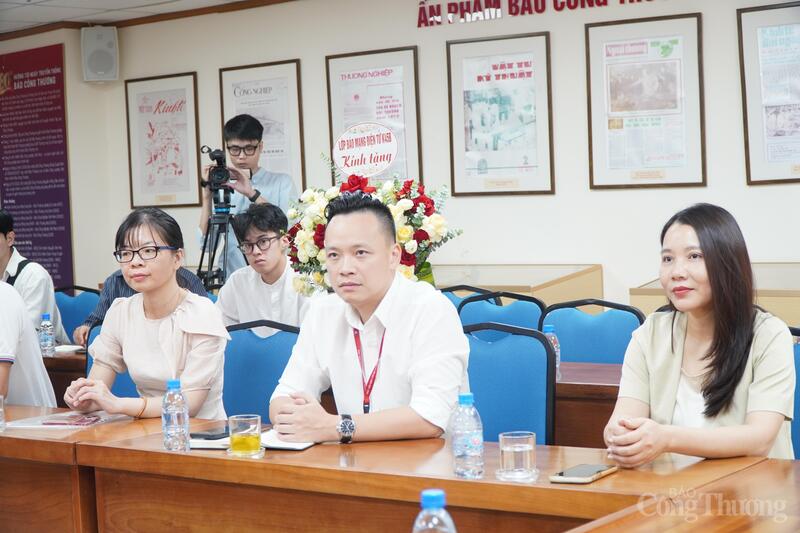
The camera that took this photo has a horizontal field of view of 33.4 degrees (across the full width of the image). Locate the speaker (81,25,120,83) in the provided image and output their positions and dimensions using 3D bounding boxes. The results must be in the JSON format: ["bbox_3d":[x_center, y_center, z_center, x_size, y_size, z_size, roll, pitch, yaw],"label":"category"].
[{"bbox_3d":[-1.723,-1.220,7.660,0.207,0.310,0.190,-3,3,-14],"label":"speaker"}]

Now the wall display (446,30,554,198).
[{"bbox_3d":[0.472,-0.721,6.392,0.560,0.754,0.030,0,4,33],"label":"wall display"}]

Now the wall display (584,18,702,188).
[{"bbox_3d":[1.093,-0.730,5.983,0.560,0.754,0.030,0,4,33],"label":"wall display"}]

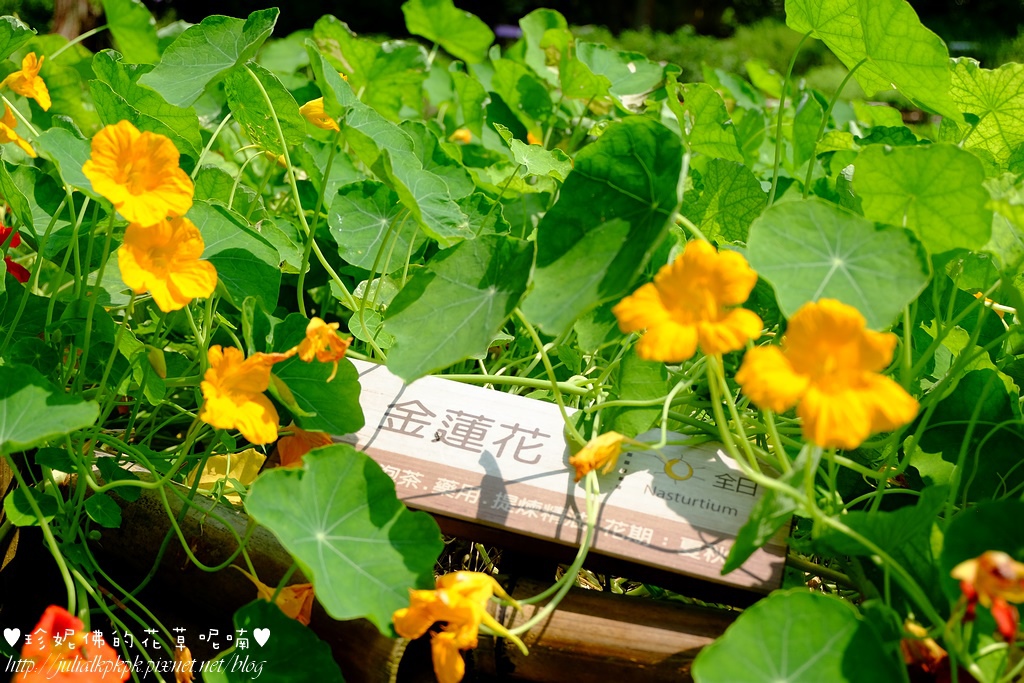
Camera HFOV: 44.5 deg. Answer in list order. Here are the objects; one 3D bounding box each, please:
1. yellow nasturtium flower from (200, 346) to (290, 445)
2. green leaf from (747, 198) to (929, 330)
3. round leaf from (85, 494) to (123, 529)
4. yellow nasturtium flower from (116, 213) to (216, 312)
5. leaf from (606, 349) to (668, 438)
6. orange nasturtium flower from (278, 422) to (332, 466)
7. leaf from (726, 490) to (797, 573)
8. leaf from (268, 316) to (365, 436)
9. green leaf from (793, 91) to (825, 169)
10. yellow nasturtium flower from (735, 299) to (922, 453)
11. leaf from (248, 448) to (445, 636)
[{"bbox_3d":[-0.142,0.029,0.670,0.043,0.050,0.034,16,15,39],"label":"yellow nasturtium flower"},{"bbox_3d":[0.148,-0.034,0.570,0.081,0.015,0.081,-3,53,4],"label":"green leaf"},{"bbox_3d":[-0.202,0.084,0.620,0.019,0.017,0.006,-3,-20,-7],"label":"round leaf"},{"bbox_3d":[-0.193,-0.043,0.700,0.054,0.052,0.032,3,-16,0],"label":"yellow nasturtium flower"},{"bbox_3d":[0.074,0.029,0.740,0.038,0.060,0.014,4,-20,14],"label":"leaf"},{"bbox_3d":[-0.108,0.055,0.650,0.036,0.030,0.030,0,11,0],"label":"orange nasturtium flower"},{"bbox_3d":[0.131,0.096,0.650,0.023,0.062,0.015,38,-3,42],"label":"leaf"},{"bbox_3d":[-0.113,0.019,0.710,0.055,0.015,0.079,17,62,-1],"label":"leaf"},{"bbox_3d":[0.267,-0.190,1.120,0.014,0.076,0.038,15,-23,-39],"label":"green leaf"},{"bbox_3d":[0.112,0.011,0.445,0.062,0.051,0.038,2,4,4],"label":"yellow nasturtium flower"},{"bbox_3d":[-0.074,0.087,0.550,0.084,0.022,0.085,-1,67,-4],"label":"leaf"}]

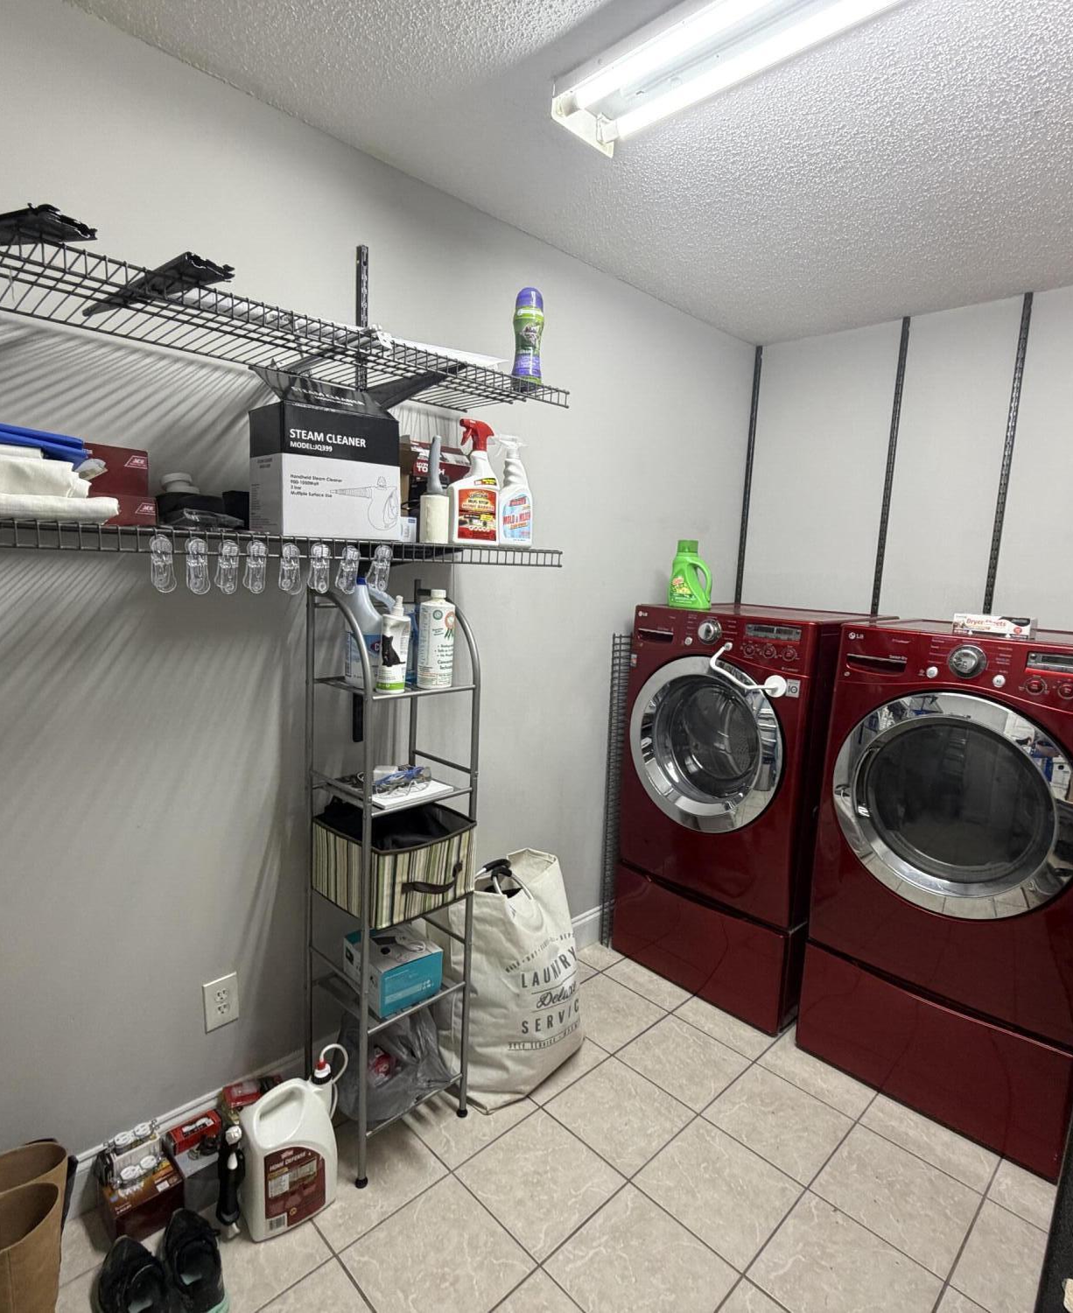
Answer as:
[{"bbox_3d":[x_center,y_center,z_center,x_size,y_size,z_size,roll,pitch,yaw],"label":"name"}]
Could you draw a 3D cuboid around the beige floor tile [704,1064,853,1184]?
[{"bbox_3d":[0.663,1.270,1.940,0.298,0.010,0.298,-6,12,-44],"label":"beige floor tile"}]

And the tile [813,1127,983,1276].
[{"bbox_3d":[0.887,1.324,1.744,0.305,0.012,0.305,-6,12,-44],"label":"tile"}]

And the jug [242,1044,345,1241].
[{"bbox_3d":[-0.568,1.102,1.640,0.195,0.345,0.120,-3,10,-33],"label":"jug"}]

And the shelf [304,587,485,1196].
[{"bbox_3d":[-0.363,0.541,1.777,0.328,1.385,0.280,-6,12,-44],"label":"shelf"}]

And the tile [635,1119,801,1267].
[{"bbox_3d":[0.445,1.291,1.726,0.298,0.010,0.298,-6,12,-44],"label":"tile"}]

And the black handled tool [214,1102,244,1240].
[{"bbox_3d":[-0.663,1.108,1.538,0.050,0.285,0.055,-6,12,-44],"label":"black handled tool"}]

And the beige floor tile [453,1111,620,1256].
[{"bbox_3d":[0.011,1.288,1.748,0.305,0.012,0.305,-6,12,-44],"label":"beige floor tile"}]

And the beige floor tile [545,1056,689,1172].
[{"bbox_3d":[0.232,1.266,1.964,0.305,0.012,0.305,-6,12,-44],"label":"beige floor tile"}]

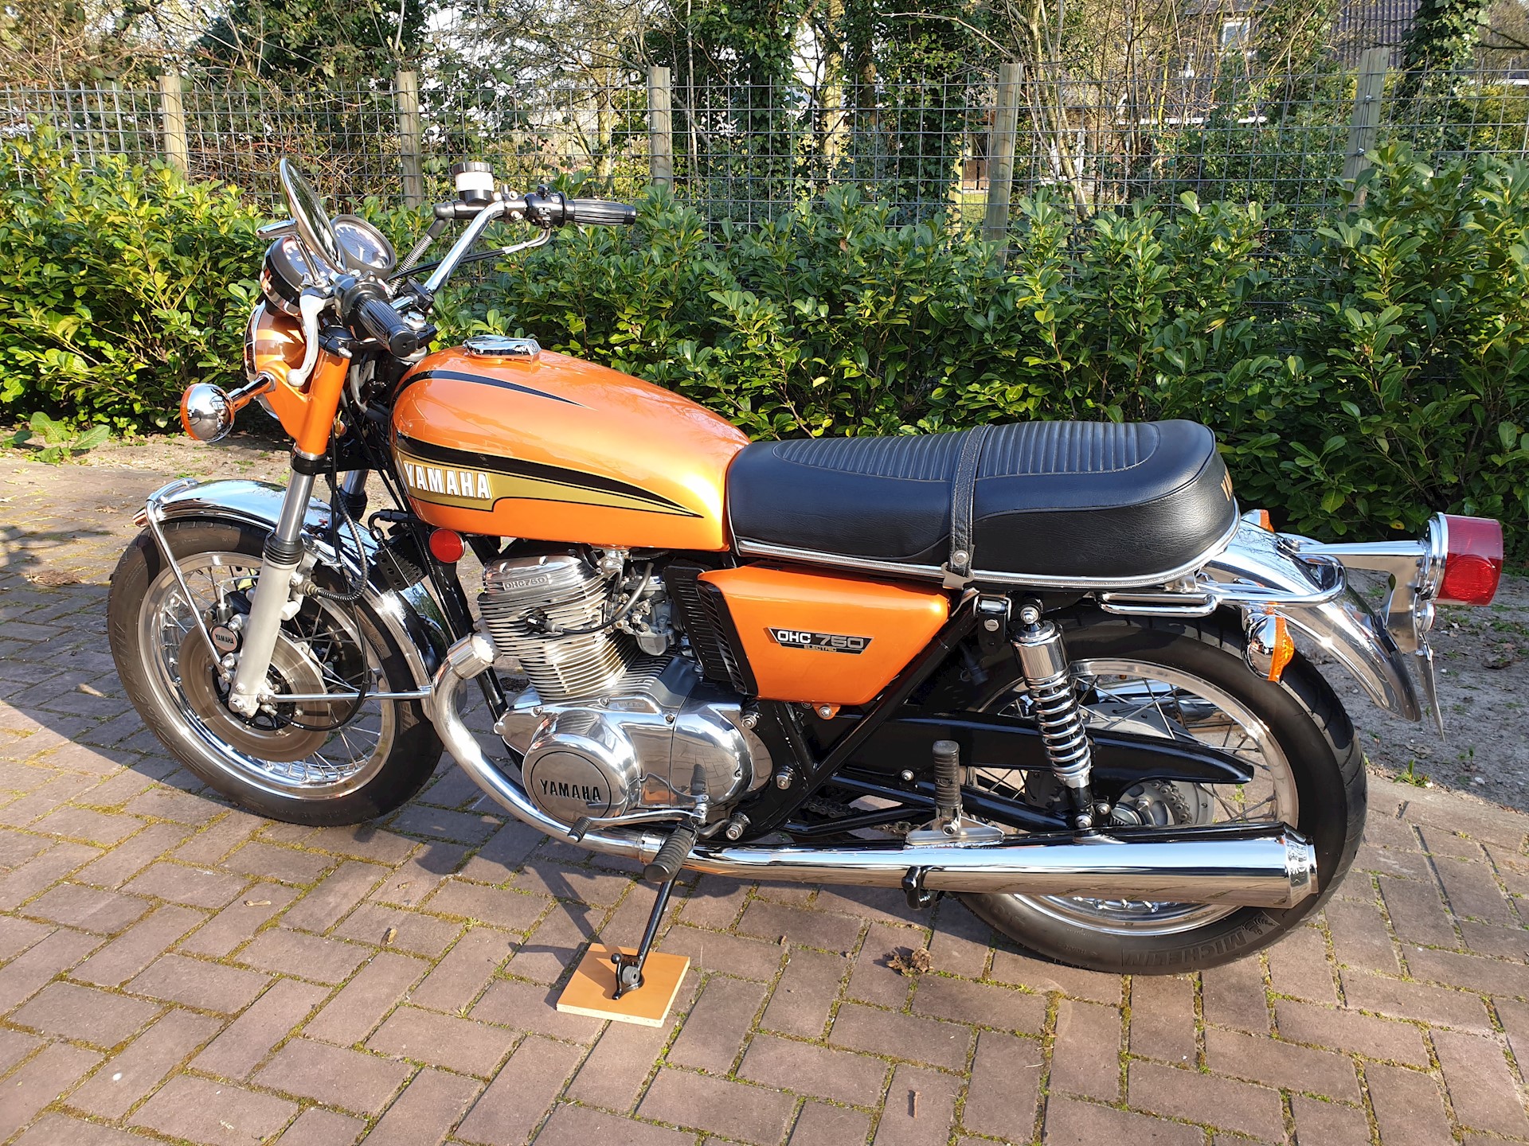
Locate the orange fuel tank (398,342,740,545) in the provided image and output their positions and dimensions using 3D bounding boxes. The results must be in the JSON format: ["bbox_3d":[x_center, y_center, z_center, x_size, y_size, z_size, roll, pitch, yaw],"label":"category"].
[{"bbox_3d":[-0.281,-0.198,1.687,0.545,0.255,0.283,5,28,17],"label":"orange fuel tank"}]

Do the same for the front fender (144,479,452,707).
[{"bbox_3d":[-0.820,0.035,1.985,0.565,0.410,0.125,4,27,12],"label":"front fender"}]

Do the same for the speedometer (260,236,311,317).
[{"bbox_3d":[-0.677,-0.430,1.676,0.072,0.106,0.106,-35,11,25],"label":"speedometer"}]

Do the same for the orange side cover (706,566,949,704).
[{"bbox_3d":[0.081,0.098,1.586,0.345,0.200,0.065,6,25,16],"label":"orange side cover"}]

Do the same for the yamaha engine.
[{"bbox_3d":[-0.151,0.129,1.813,0.460,0.465,0.465,5,28,17],"label":"yamaha engine"}]

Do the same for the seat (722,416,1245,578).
[{"bbox_3d":[0.296,-0.124,1.575,0.665,0.180,0.275,6,25,16],"label":"seat"}]

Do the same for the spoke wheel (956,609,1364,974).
[{"bbox_3d":[0.522,0.325,1.701,0.653,0.653,0.115,6,25,16],"label":"spoke wheel"}]

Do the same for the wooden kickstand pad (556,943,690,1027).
[{"bbox_3d":[-0.213,0.632,1.765,0.163,0.014,0.144,4,20,13],"label":"wooden kickstand pad"}]

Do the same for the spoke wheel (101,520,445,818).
[{"bbox_3d":[-0.894,0.185,2.095,0.662,0.662,0.111,5,27,15],"label":"spoke wheel"}]

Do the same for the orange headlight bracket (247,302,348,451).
[{"bbox_3d":[-0.663,-0.309,1.754,0.222,0.202,0.242,4,28,14],"label":"orange headlight bracket"}]

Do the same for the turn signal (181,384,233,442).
[{"bbox_3d":[-0.750,-0.216,1.546,0.063,0.078,0.078,4,28,14],"label":"turn signal"}]

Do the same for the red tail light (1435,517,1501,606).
[{"bbox_3d":[0.879,-0.017,1.429,0.070,0.110,0.112,2,24,18],"label":"red tail light"}]

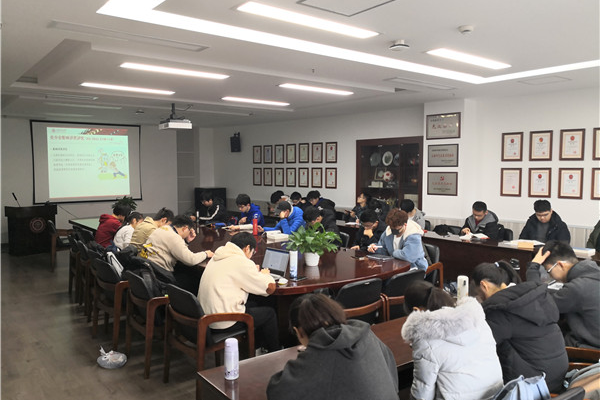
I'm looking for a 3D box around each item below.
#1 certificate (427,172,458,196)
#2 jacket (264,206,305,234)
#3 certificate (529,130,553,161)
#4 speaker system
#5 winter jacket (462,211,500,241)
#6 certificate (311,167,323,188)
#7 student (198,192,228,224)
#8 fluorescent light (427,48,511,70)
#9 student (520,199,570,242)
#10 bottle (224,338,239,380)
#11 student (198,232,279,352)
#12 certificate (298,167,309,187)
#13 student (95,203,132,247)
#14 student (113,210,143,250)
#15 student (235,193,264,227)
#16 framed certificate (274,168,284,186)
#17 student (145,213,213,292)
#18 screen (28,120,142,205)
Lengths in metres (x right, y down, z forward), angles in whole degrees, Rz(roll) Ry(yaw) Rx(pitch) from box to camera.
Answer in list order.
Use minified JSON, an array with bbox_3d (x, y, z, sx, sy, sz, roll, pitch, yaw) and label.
[{"bbox_3d":[2.167,-0.240,7.091,0.030,0.350,0.500,-4,6,-43],"label":"certificate"},{"bbox_3d":[-0.196,0.406,6.653,0.570,0.620,0.620,-4,5,-38],"label":"jacket"},{"bbox_3d":[3.610,-0.804,7.005,0.317,0.438,0.025,4,6,44],"label":"certificate"},{"bbox_3d":[-1.709,-1.525,12.518,0.270,0.450,0.270,0,4,6],"label":"speaker system"},{"bbox_3d":[2.562,0.414,6.603,0.430,0.610,0.510,-4,5,-38],"label":"winter jacket"},{"bbox_3d":[0.356,-0.459,9.845,0.030,0.410,0.329,-4,5,-38],"label":"certificate"},{"bbox_3d":[-1.679,0.486,8.554,0.780,1.250,0.550,-4,5,-41],"label":"student"},{"bbox_3d":[1.657,-1.367,4.510,1.200,0.060,0.190,-4,5,-39],"label":"fluorescent light"},{"bbox_3d":[2.876,0.631,5.580,0.820,1.270,0.600,-4,6,-44],"label":"student"},{"bbox_3d":[-0.301,0.694,2.062,0.066,0.184,0.066,0,4,0],"label":"bottle"},{"bbox_3d":[-0.478,0.824,3.847,0.840,1.180,0.560,-4,5,-38],"label":"student"},{"bbox_3d":[0.078,-0.480,10.193,0.030,0.412,0.327,-4,5,-38],"label":"certificate"},{"bbox_3d":[-2.419,0.667,6.462,0.800,1.180,0.520,-3,5,-38],"label":"student"},{"bbox_3d":[-2.110,0.676,5.720,0.680,1.120,0.460,-4,6,-40],"label":"student"},{"bbox_3d":[-0.929,0.545,7.686,0.780,1.250,0.540,-3,5,-37],"label":"student"},{"bbox_3d":[-0.509,-0.564,11.731,0.030,0.460,0.338,-4,5,-44],"label":"framed certificate"},{"bbox_3d":[-1.222,0.750,4.734,0.850,1.200,0.550,-4,5,-38],"label":"student"},{"bbox_3d":[-4.406,-0.778,9.853,2.147,1.638,0.050,-4,5,-38],"label":"screen"}]

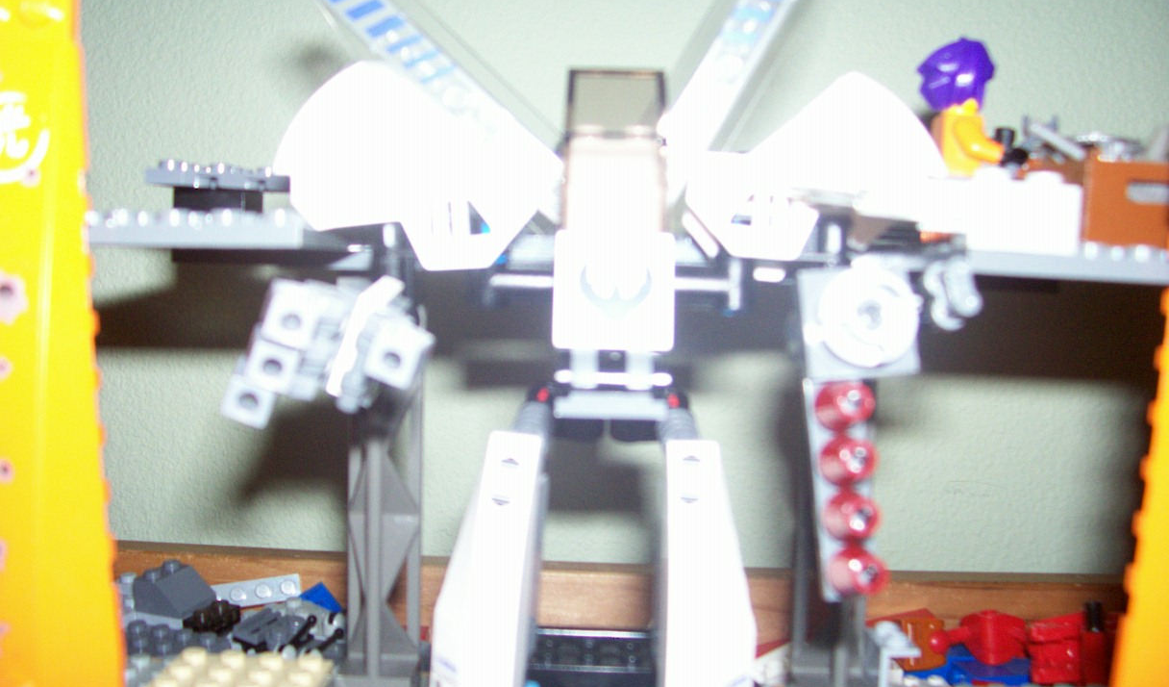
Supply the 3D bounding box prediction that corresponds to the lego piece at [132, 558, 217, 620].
[{"bbox_3d":[-0.118,0.070,0.332,0.016,0.011,0.016,2,7,21],"label":"lego piece"}]

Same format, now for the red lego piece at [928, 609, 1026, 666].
[{"bbox_3d":[0.098,0.074,0.288,0.024,0.013,0.014,2,3,10],"label":"red lego piece"}]

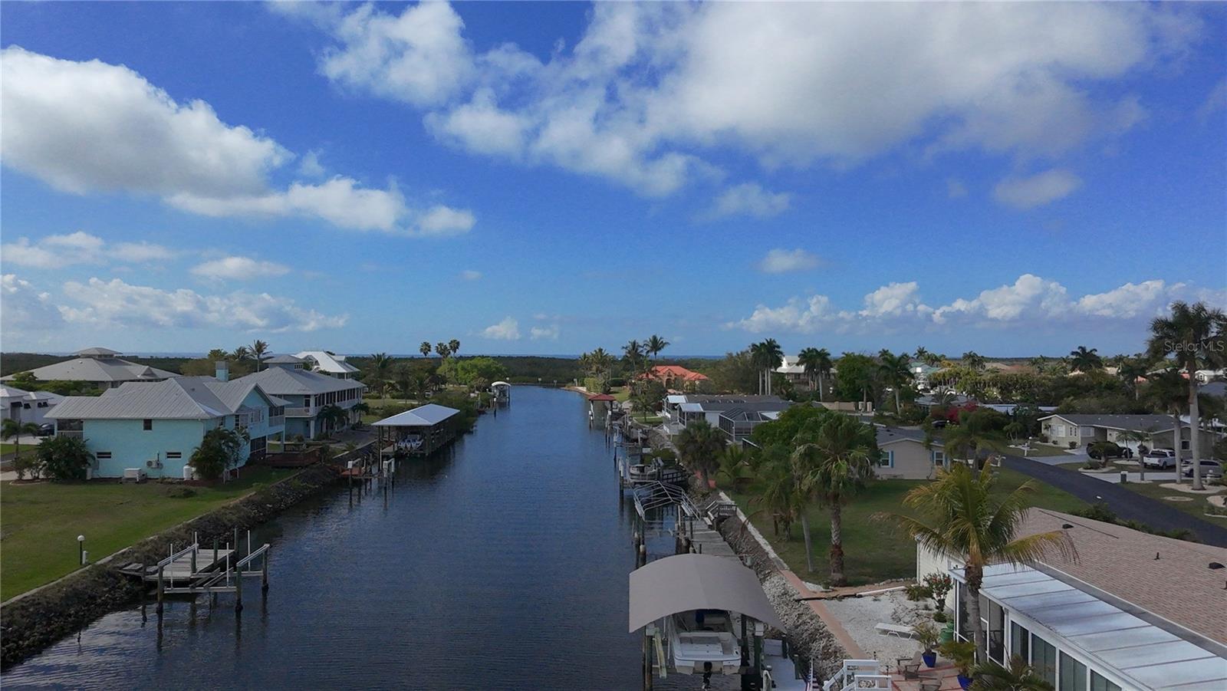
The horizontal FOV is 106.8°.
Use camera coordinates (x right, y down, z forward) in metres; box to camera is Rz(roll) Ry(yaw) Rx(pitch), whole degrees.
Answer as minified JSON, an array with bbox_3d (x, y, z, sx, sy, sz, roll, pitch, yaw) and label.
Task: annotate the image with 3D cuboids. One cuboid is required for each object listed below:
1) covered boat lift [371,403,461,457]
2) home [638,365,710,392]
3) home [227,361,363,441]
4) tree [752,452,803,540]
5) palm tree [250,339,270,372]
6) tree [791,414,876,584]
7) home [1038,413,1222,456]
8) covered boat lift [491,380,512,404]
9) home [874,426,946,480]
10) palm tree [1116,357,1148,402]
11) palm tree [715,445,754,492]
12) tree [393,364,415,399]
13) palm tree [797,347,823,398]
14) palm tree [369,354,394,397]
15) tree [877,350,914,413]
[{"bbox_3d":[-27.400,11.562,65.000,7.800,5.000,15.500,0,-1,-6],"label":"covered boat lift"},{"bbox_3d":[19.157,10.266,145.765,21.500,7.500,17.000,0,-1,6],"label":"home"},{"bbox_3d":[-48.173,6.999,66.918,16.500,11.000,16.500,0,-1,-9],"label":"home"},{"bbox_3d":[9.488,8.759,26.343,2.900,4.970,2.900,0,-1,-2],"label":"tree"},{"bbox_3d":[-78.440,5.554,100.839,4.500,14.090,4.500,0,-1,-2],"label":"palm tree"},{"bbox_3d":[11.154,7.770,23.100,4.200,8.500,4.200,0,-1,0],"label":"tree"},{"bbox_3d":[66.310,10.915,57.242,15.000,3.900,12.500,0,-1,-2],"label":"home"},{"bbox_3d":[-28.849,11.960,116.726,3.900,5.600,8.000,0,-1,-2],"label":"covered boat lift"},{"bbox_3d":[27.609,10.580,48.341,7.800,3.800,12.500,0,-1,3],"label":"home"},{"bbox_3d":[127.578,8.250,111.876,5.700,10.850,5.700,0,-1,-2],"label":"palm tree"},{"bbox_3d":[10.206,10.374,38.500,3.300,3.900,3.300,0,-1,0],"label":"palm tree"},{"bbox_3d":[-51.605,8.878,112.000,5.300,9.200,5.300,0,-1,0],"label":"tree"},{"bbox_3d":[51.424,6.888,118.848,6.200,13.280,6.200,0,-1,-2],"label":"palm tree"},{"bbox_3d":[-62.290,7.834,122.269,6.250,11.570,6.250,0,-1,0],"label":"palm tree"},{"bbox_3d":[52.333,6.726,84.362,6.000,12.030,6.000,0,-1,-2],"label":"tree"}]

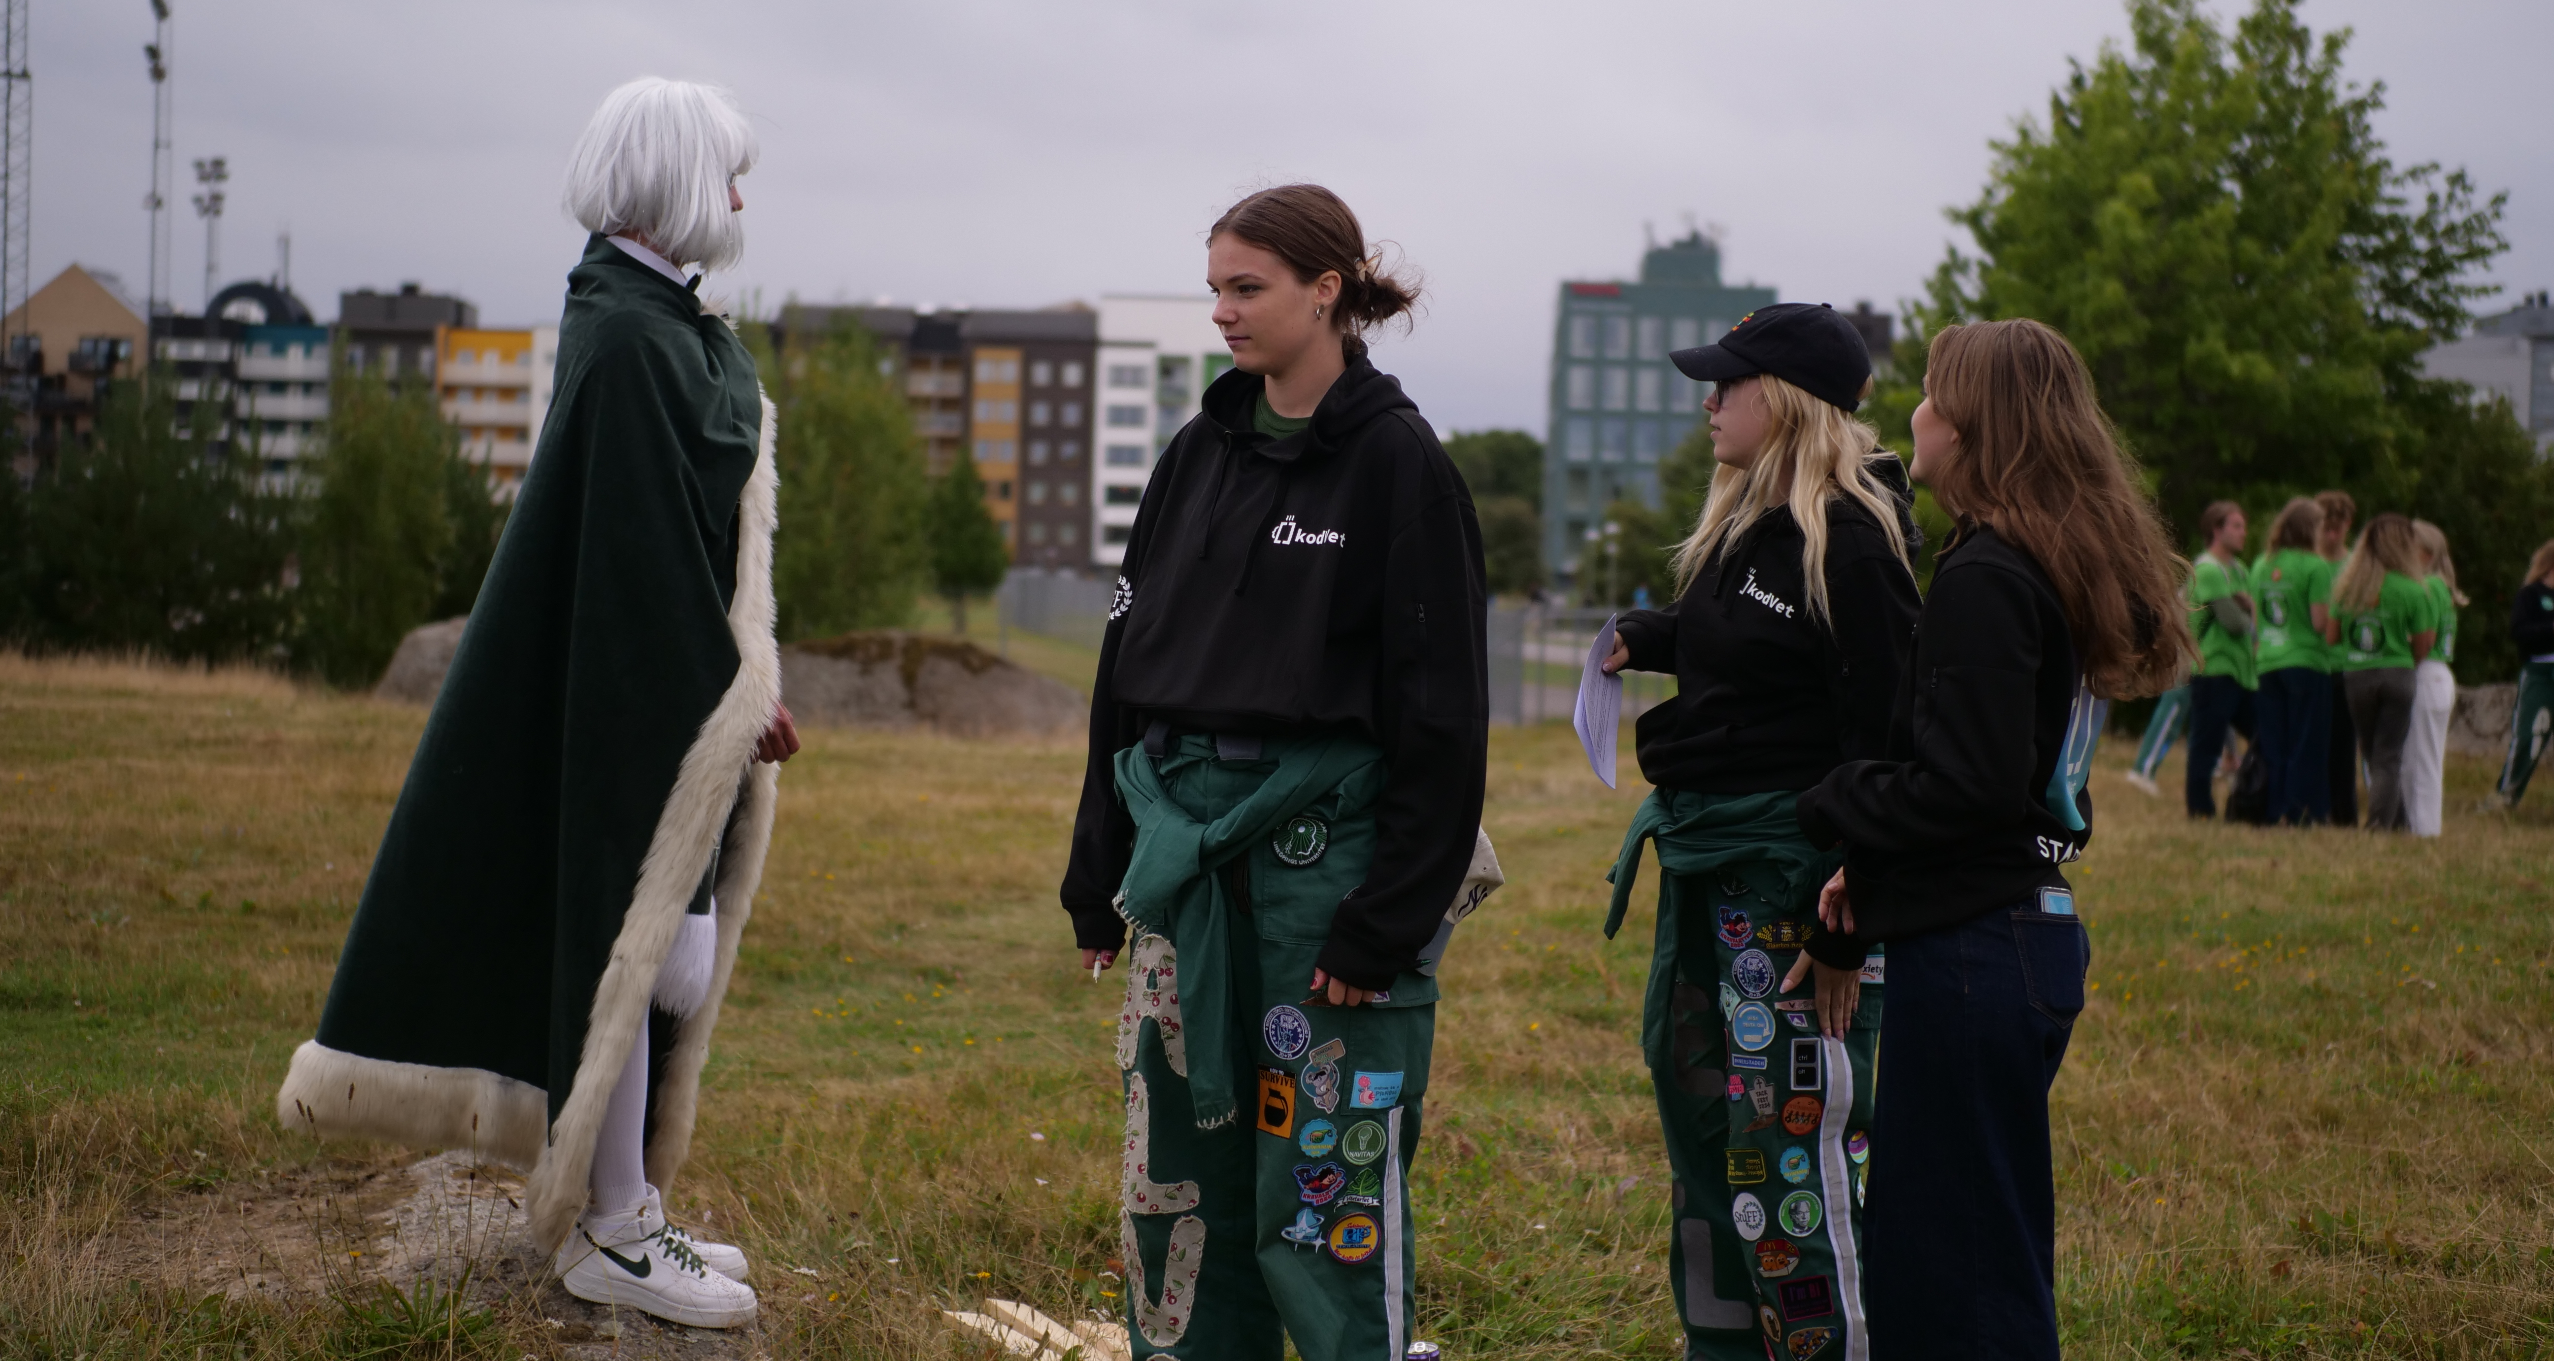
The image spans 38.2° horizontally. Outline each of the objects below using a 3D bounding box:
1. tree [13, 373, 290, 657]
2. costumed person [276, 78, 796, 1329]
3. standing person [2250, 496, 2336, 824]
[{"bbox_3d":[-13.059,-1.826,43.000,3.100,3.400,2.900,1,1,0],"label":"tree"},{"bbox_3d":[-1.085,0.034,5.400,0.720,1.820,0.620,1,2,13],"label":"costumed person"},{"bbox_3d":[5.291,-0.099,19.200,0.460,1.710,0.330,3,2,34],"label":"standing person"}]

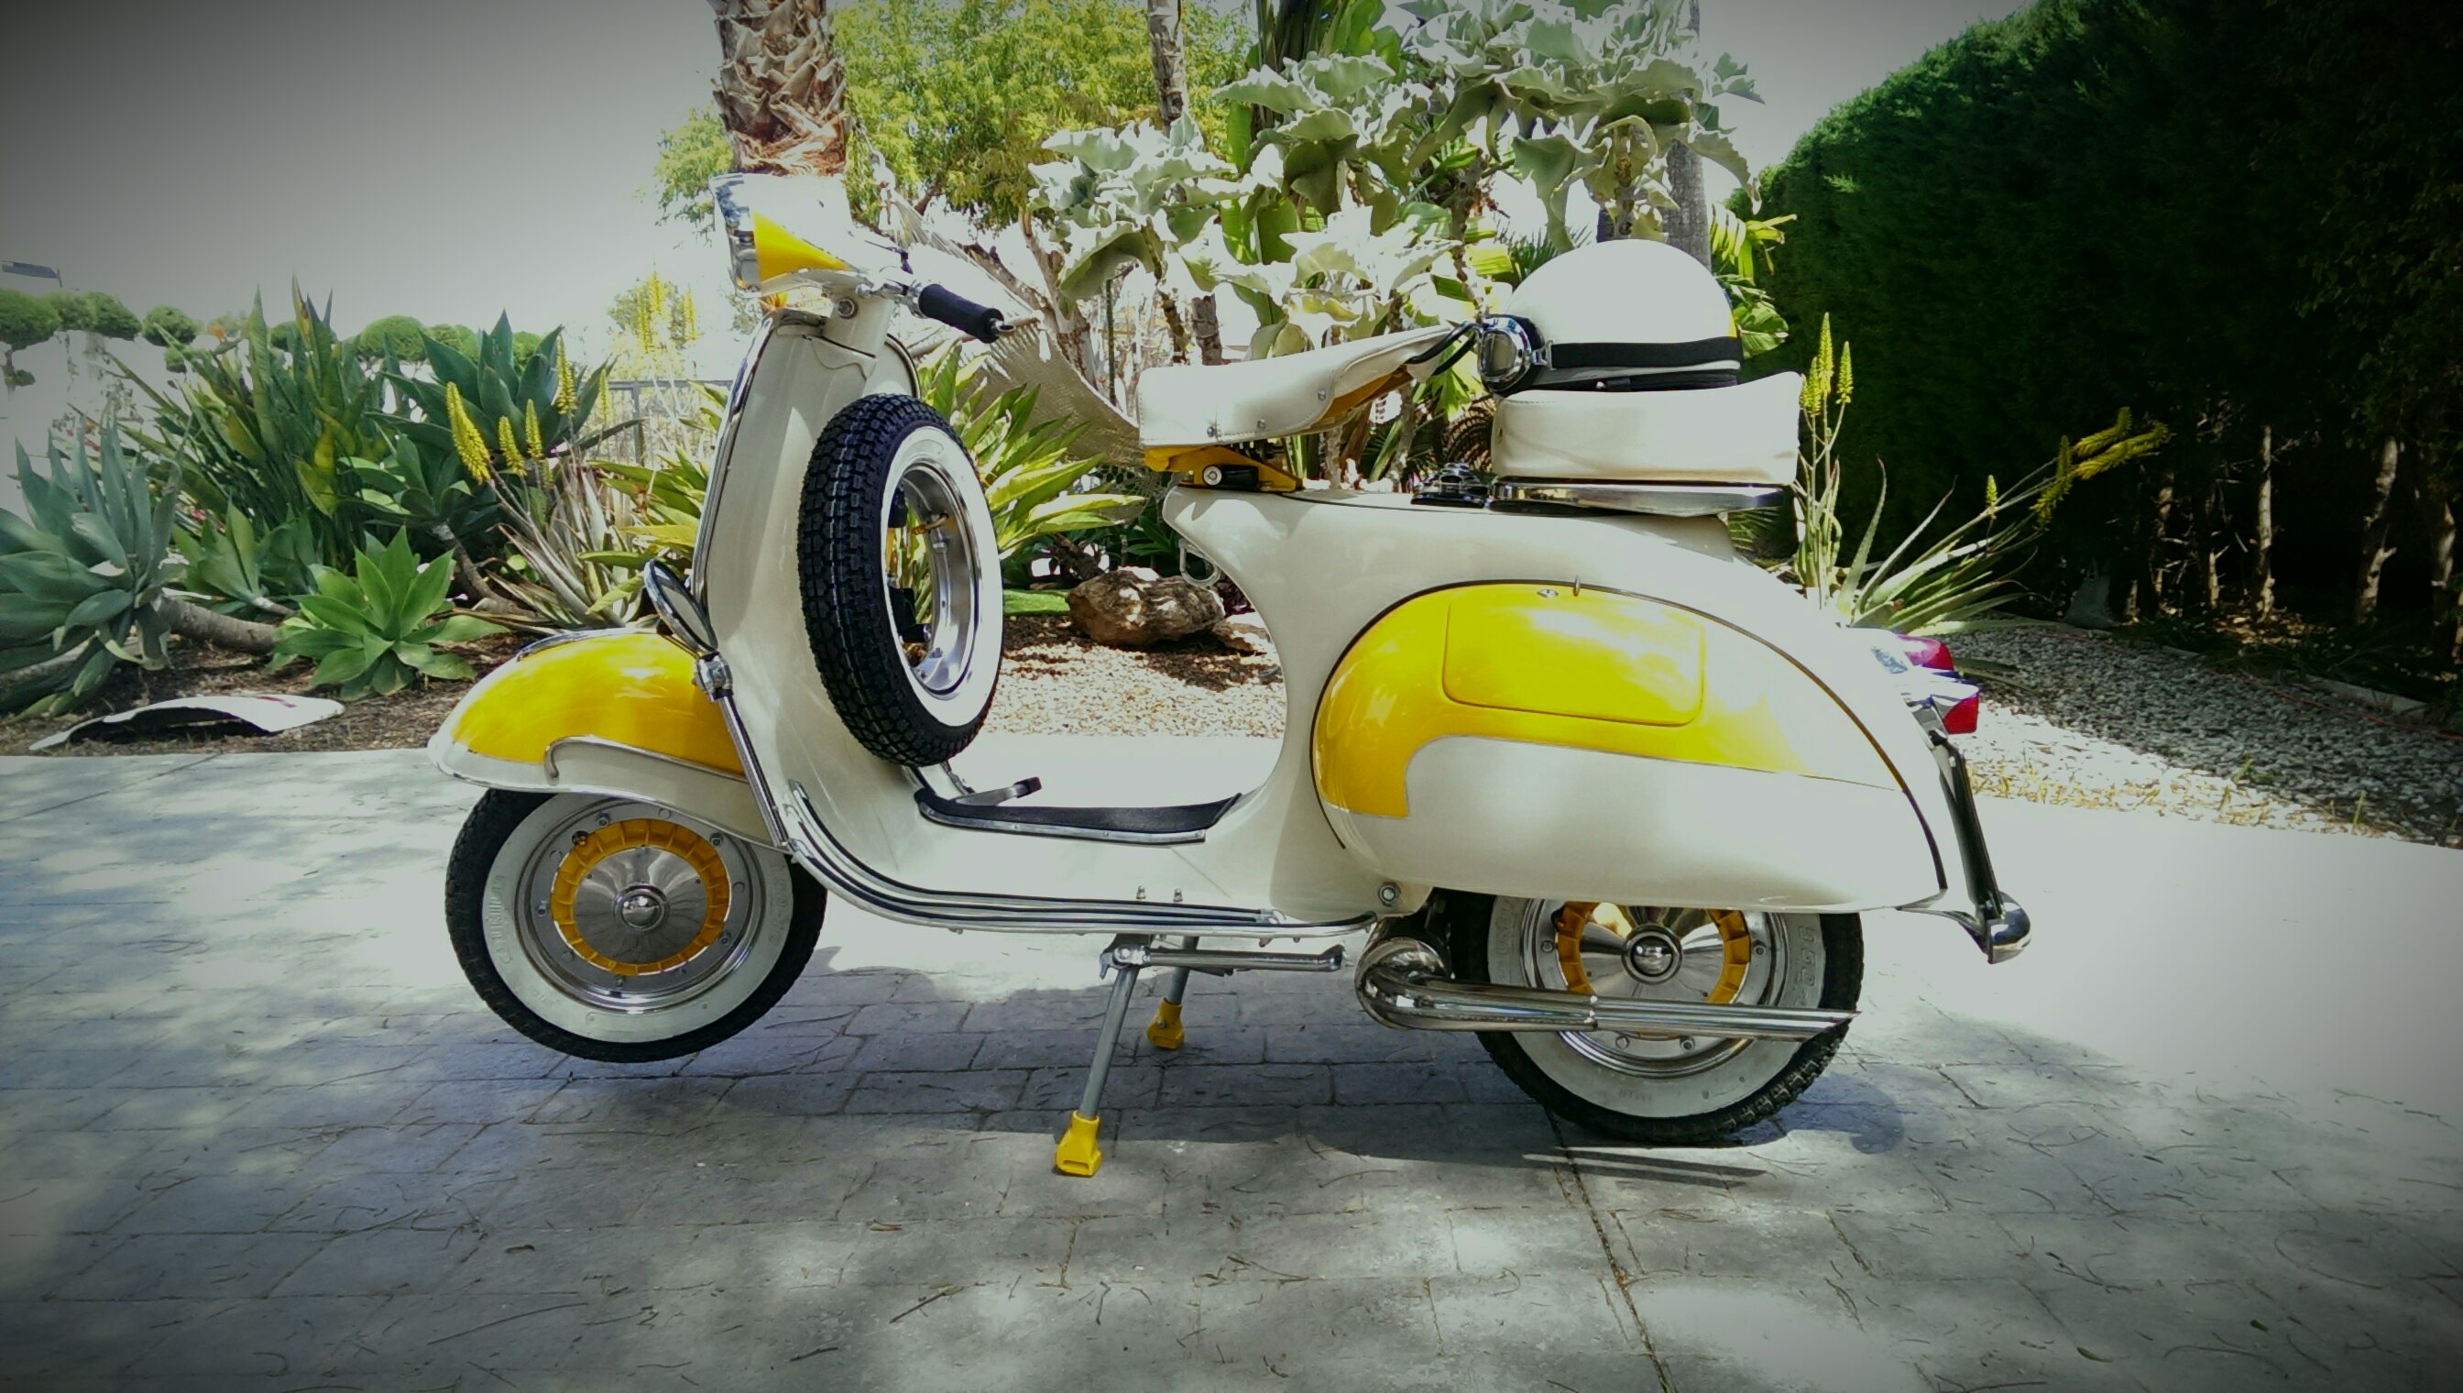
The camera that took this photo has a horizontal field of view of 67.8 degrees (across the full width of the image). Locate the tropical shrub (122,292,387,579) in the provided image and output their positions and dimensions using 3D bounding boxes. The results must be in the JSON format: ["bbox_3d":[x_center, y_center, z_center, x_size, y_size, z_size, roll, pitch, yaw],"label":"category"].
[{"bbox_3d":[-3.930,-1.031,7.400,1.050,1.200,0.980,-4,8,-28],"label":"tropical shrub"}]

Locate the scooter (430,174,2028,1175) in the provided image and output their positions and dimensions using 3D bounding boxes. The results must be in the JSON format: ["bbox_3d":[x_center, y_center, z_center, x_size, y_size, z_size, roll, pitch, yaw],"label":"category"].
[{"bbox_3d":[-0.050,-0.043,2.048,1.750,1.070,0.660,1,9,11],"label":"scooter"}]

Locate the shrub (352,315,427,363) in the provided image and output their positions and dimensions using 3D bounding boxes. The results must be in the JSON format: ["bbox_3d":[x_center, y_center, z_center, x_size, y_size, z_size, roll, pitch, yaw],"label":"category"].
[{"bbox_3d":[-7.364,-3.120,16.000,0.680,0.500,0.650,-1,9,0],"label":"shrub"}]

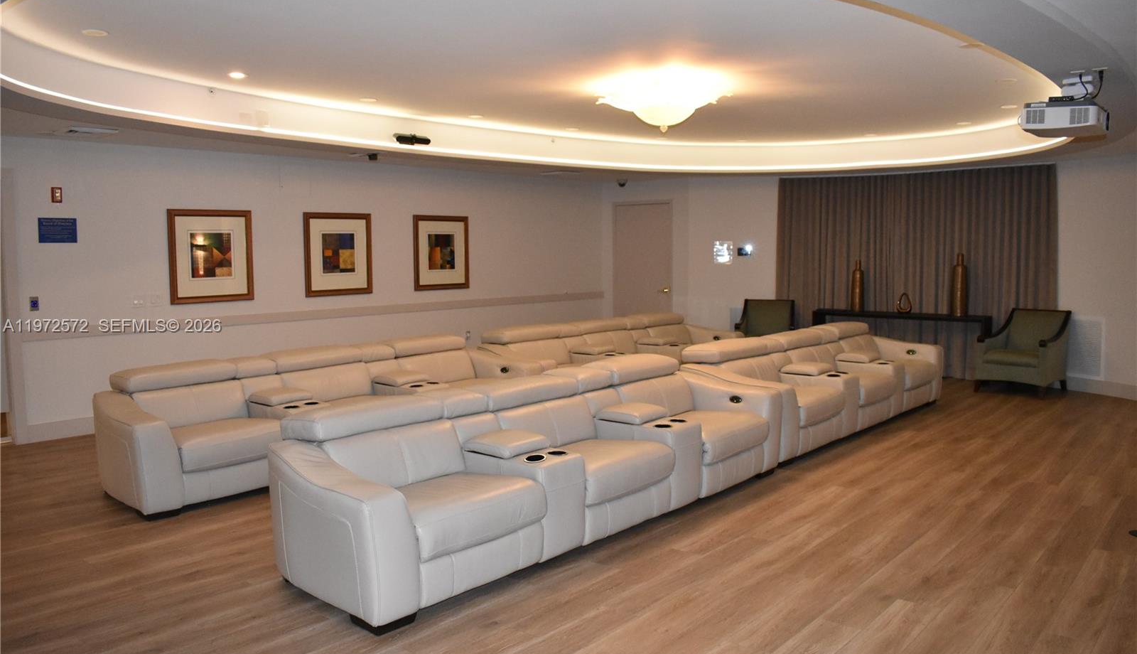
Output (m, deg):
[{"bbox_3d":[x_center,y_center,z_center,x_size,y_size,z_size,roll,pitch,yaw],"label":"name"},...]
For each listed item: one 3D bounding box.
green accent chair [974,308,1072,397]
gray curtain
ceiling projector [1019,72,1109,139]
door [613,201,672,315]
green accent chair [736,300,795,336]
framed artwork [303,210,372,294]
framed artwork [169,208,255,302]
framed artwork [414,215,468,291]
[{"bbox_3d":[4.872,0.266,9.105,0.717,0.865,0.708,-5,7,-39],"label":"green accent chair"},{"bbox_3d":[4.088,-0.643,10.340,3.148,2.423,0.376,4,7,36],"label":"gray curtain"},{"bbox_3d":[2.453,-1.082,4.208,0.354,0.250,0.360,4,7,35],"label":"ceiling projector"},{"bbox_3d":[0.984,-0.586,11.481,0.974,2.128,0.080,5,8,44],"label":"door"},{"bbox_3d":[2.503,0.118,10.724,0.708,0.865,0.717,2,6,20],"label":"green accent chair"},{"bbox_3d":[-2.390,-0.758,8.912,0.040,0.857,0.790,5,8,44],"label":"framed artwork"},{"bbox_3d":[-3.321,-0.658,7.947,0.040,0.857,0.790,5,8,44],"label":"framed artwork"},{"bbox_3d":[-1.456,-0.857,9.878,0.040,0.857,0.790,5,8,44],"label":"framed artwork"}]

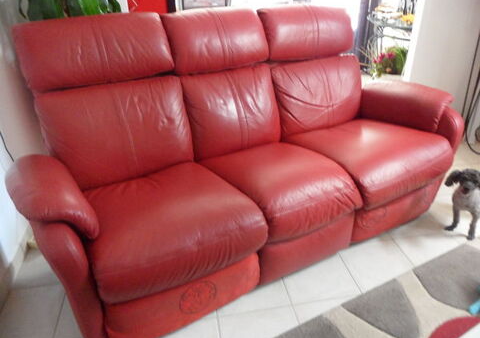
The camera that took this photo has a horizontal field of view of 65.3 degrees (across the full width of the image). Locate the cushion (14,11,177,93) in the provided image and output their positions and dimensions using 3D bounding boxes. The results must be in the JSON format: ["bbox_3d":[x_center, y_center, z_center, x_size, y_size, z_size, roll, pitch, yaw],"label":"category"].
[{"bbox_3d":[-0.651,-0.538,1.769,0.650,0.275,0.175,-15,11,-23],"label":"cushion"}]

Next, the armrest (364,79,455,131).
[{"bbox_3d":[0.920,-0.381,2.105,0.212,0.181,0.575,-15,25,-23],"label":"armrest"}]

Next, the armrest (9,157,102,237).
[{"bbox_3d":[-0.694,0.062,1.387,0.219,0.181,0.575,-15,25,-23],"label":"armrest"}]

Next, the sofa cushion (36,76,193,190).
[{"bbox_3d":[-0.581,-0.199,1.842,0.631,0.438,0.188,-15,16,-23],"label":"sofa cushion"}]

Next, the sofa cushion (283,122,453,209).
[{"bbox_3d":[0.638,-0.117,1.988,0.559,0.225,0.713,-15,26,-23],"label":"sofa cushion"}]

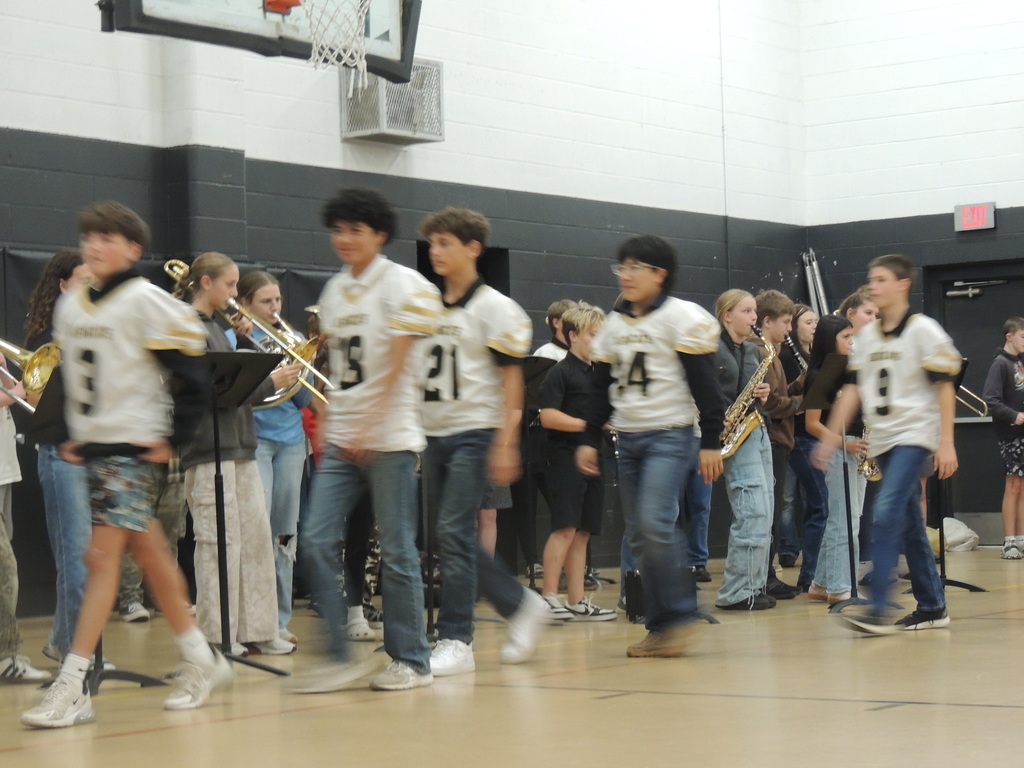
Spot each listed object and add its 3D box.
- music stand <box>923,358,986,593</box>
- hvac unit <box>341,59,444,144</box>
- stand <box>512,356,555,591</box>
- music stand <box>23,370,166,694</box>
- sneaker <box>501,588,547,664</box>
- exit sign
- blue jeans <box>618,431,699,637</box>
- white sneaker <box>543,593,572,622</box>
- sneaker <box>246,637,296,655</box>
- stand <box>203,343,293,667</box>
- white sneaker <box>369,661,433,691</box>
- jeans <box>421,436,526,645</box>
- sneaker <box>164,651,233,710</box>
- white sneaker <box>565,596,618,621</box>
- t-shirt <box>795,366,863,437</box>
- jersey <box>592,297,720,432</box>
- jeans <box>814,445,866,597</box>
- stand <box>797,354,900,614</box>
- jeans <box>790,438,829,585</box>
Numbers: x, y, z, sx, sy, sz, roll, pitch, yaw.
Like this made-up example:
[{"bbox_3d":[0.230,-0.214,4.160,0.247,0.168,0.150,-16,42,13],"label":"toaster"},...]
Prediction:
[{"bbox_3d":[2.283,0.487,13.442,0.460,1.270,0.500,-3,-2,36],"label":"music stand"},{"bbox_3d":[-0.752,-1.794,15.900,0.330,0.510,0.620,-3,-2,37],"label":"hvac unit"},{"bbox_3d":[0.102,0.542,13.889,0.430,1.340,0.510,-3,-2,37],"label":"stand"},{"bbox_3d":[-1.515,0.518,9.019,0.430,1.150,0.500,-3,-2,37],"label":"music stand"},{"bbox_3d":[0.038,0.916,9.585,0.105,0.280,0.125,-3,-42,36],"label":"sneaker"},{"bbox_3d":[3.586,-1.289,19.462,0.315,0.195,0.045,-3,-2,36],"label":"exit sign"},{"bbox_3d":[0.573,0.550,9.836,0.320,0.820,0.340,-3,-3,41],"label":"blue jeans"},{"bbox_3d":[0.263,1.069,11.972,0.265,0.105,0.100,-3,-2,29],"label":"white sneaker"},{"bbox_3d":[-0.991,1.045,10.182,0.250,0.100,0.095,-3,-2,29],"label":"sneaker"},{"bbox_3d":[-1.030,0.479,9.265,0.460,1.170,0.510,-3,-2,38],"label":"stand"},{"bbox_3d":[-0.372,0.964,8.442,0.105,0.110,0.285,-3,-2,37],"label":"white sneaker"},{"bbox_3d":[-0.165,0.571,9.536,0.360,0.840,0.540,-3,-2,36],"label":"jeans"},{"bbox_3d":[-1.047,0.987,8.372,0.100,0.125,0.265,-3,23,37],"label":"sneaker"},{"bbox_3d":[0.374,1.083,12.078,0.255,0.110,0.100,-2,-2,13],"label":"white sneaker"},{"bbox_3d":[1.683,0.071,13.204,0.250,0.460,0.380,-3,-2,37],"label":"t-shirt"},{"bbox_3d":[0.567,-0.076,9.858,0.470,0.540,0.270,-3,-3,41],"label":"jersey"},{"bbox_3d":[1.683,0.650,12.916,0.270,0.850,0.340,-3,-2,35],"label":"jeans"},{"bbox_3d":[1.643,0.481,12.171,0.460,1.220,0.510,-3,-2,35],"label":"stand"},{"bbox_3d":[1.692,0.693,14.350,0.270,0.900,0.340,-3,-2,33],"label":"jeans"}]

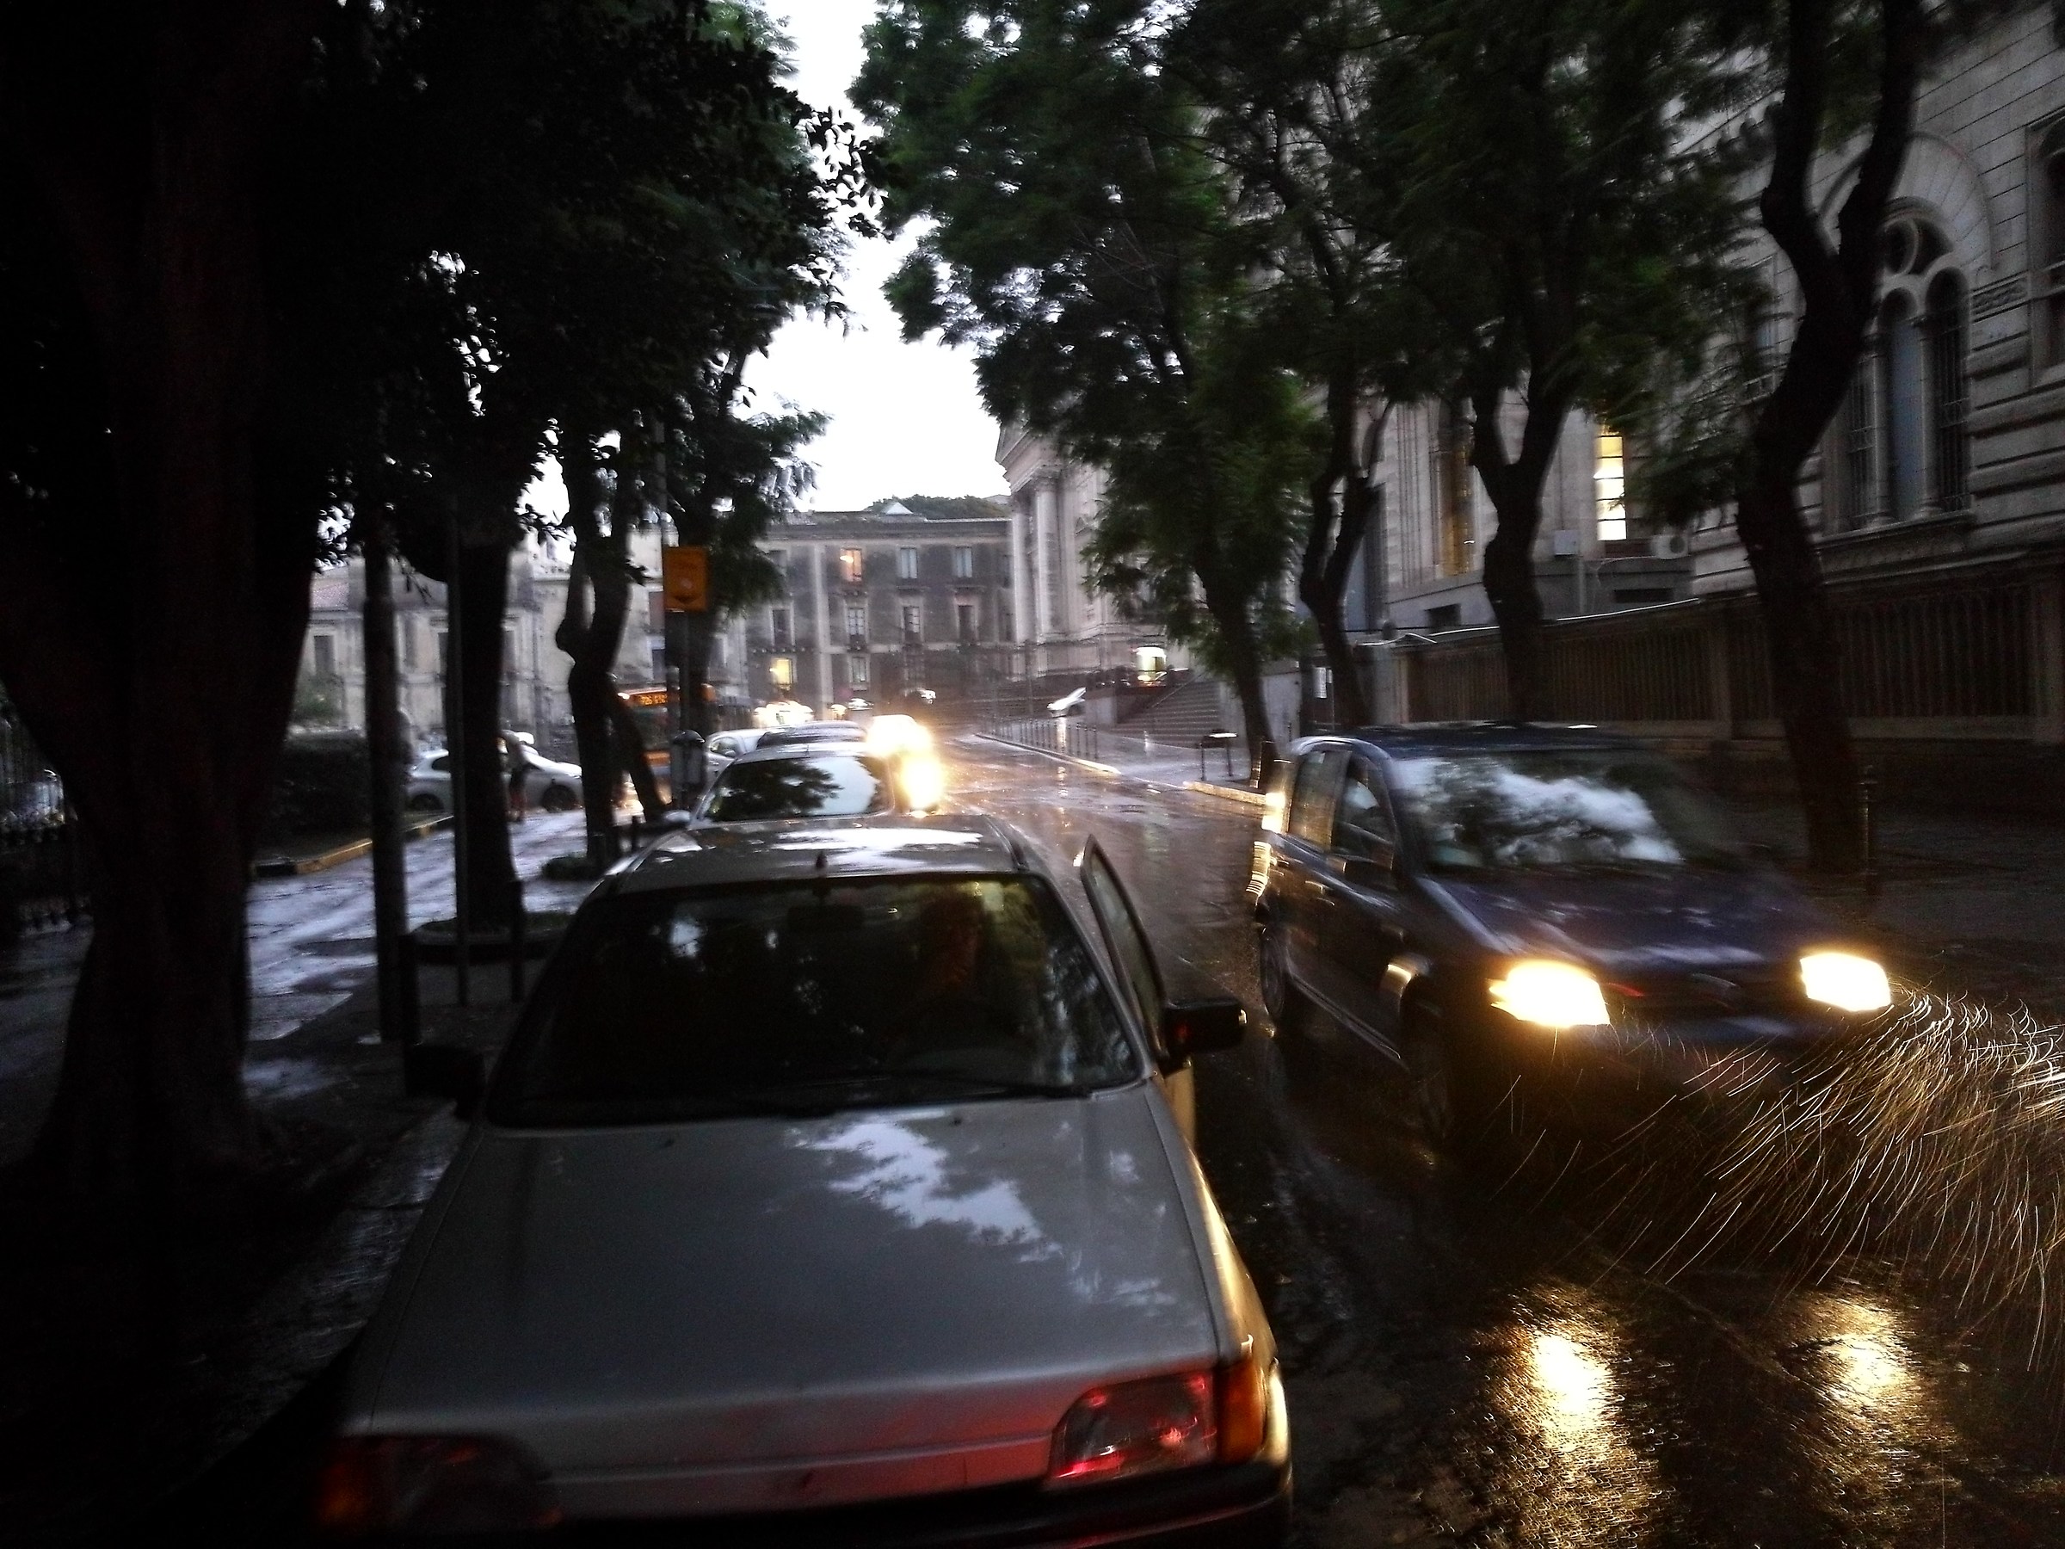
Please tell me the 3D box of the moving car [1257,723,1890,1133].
[{"bbox_3d":[2.119,0.572,7.215,1.580,1.540,3.540,-2,3,-7],"label":"moving car"}]

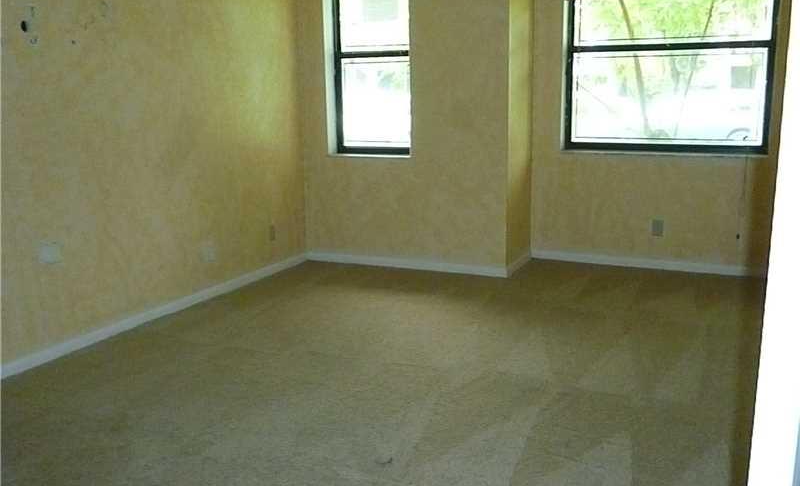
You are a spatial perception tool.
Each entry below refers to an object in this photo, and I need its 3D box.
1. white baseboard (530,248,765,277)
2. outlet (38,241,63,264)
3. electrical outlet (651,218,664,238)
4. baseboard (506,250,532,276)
[{"bbox_3d":[1.791,0.147,5.396,1.690,0.069,0.020,5,13,25],"label":"white baseboard"},{"bbox_3d":[-1.712,0.050,3.633,0.011,0.105,0.128,5,13,25],"label":"outlet"},{"bbox_3d":[1.848,-0.104,5.298,0.081,0.123,0.010,5,13,25],"label":"electrical outlet"},{"bbox_3d":[0.864,0.150,5.451,0.020,0.069,0.665,5,13,25],"label":"baseboard"}]

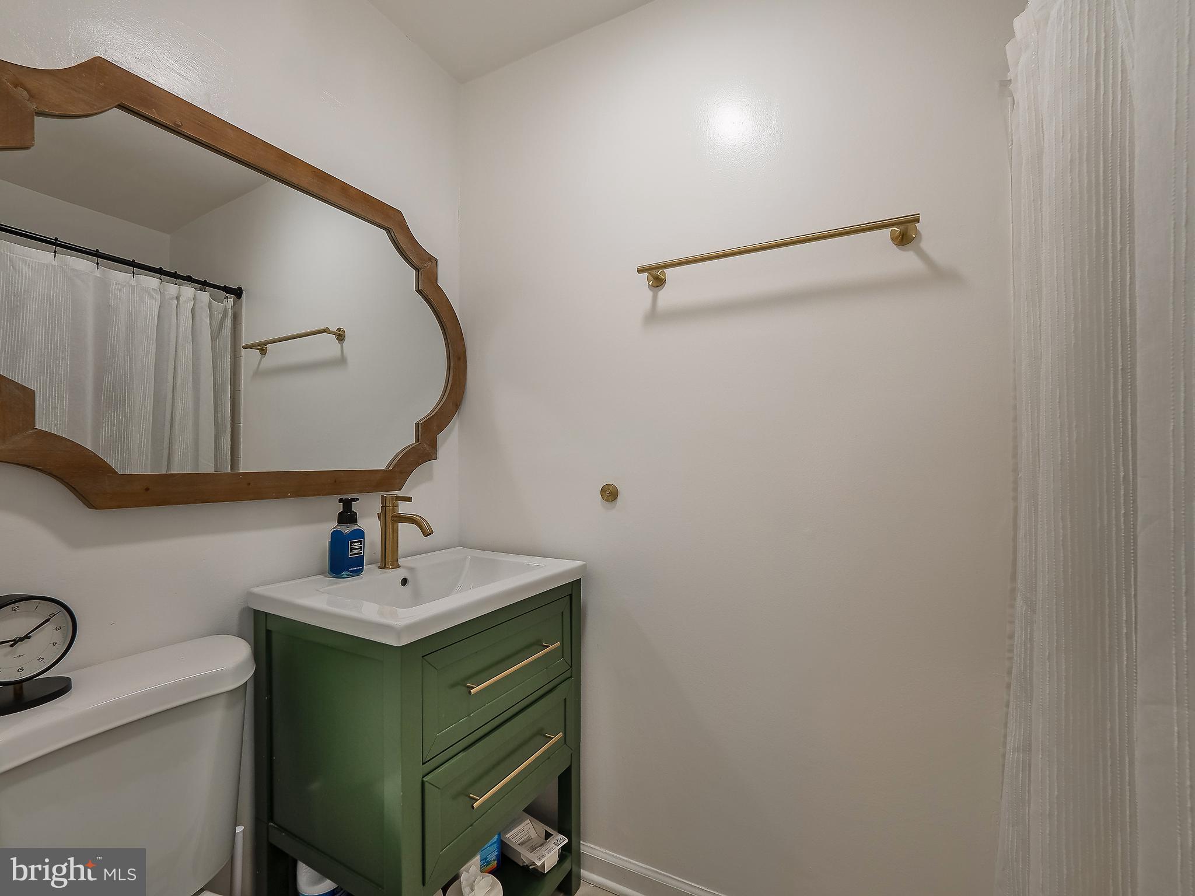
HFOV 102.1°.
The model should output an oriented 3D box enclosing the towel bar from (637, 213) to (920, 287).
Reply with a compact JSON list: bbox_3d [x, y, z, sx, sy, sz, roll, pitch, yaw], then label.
[{"bbox_3d":[0.376,-0.444,1.102,0.600,0.054,0.078,-1,-2,29],"label":"towel bar"}]

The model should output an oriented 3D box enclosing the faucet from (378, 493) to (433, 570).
[{"bbox_3d":[-0.497,0.219,1.250,0.195,0.188,0.055,-1,-2,29],"label":"faucet"}]

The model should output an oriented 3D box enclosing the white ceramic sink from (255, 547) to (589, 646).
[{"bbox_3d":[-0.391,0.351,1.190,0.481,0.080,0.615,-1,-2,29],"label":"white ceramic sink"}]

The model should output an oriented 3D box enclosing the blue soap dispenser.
[{"bbox_3d":[-0.619,0.219,1.196,0.070,0.184,0.064,-1,-2,32],"label":"blue soap dispenser"}]

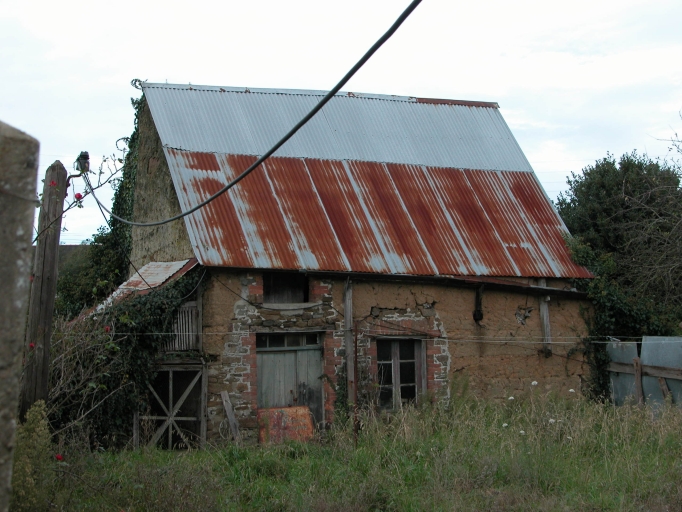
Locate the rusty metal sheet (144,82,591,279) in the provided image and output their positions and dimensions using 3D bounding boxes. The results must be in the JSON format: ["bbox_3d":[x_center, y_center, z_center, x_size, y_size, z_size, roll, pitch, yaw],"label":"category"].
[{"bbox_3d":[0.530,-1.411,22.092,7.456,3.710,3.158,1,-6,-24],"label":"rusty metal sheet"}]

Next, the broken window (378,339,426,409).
[{"bbox_3d":[1.024,2.015,20.686,0.951,1.229,0.170,1,-6,-24],"label":"broken window"}]

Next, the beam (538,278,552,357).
[{"bbox_3d":[3.641,1.103,21.754,0.160,1.375,0.160,-4,-4,-25],"label":"beam"}]

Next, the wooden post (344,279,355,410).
[{"bbox_3d":[0.144,1.620,20.081,0.130,2.475,0.130,0,-5,-25],"label":"wooden post"}]

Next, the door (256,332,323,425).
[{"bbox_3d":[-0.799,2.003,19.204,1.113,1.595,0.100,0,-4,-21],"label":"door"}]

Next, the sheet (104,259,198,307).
[{"bbox_3d":[-3.250,0.488,19.668,1.300,0.750,2.000,1,-6,-24],"label":"sheet"}]

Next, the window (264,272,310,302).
[{"bbox_3d":[-0.900,0.515,19.994,0.828,0.525,0.150,1,-6,-24],"label":"window"}]

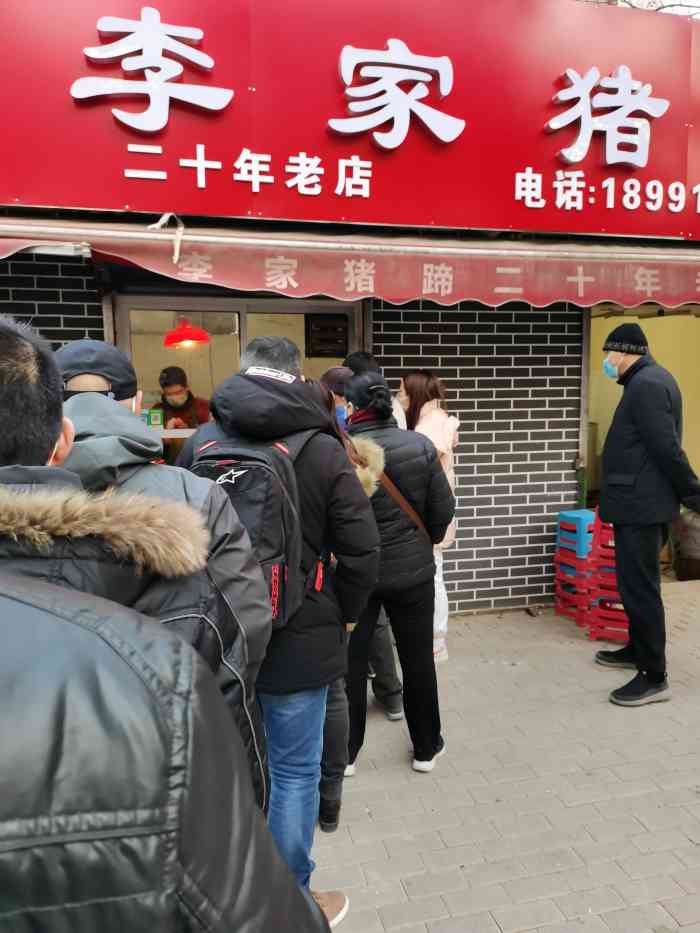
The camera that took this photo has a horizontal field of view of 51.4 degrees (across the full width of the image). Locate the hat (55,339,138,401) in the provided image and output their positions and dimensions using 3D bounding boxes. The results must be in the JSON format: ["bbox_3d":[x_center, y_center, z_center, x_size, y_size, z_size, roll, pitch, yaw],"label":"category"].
[{"bbox_3d":[-0.556,-0.216,1.615,0.180,0.140,0.270,-1,-1,-6],"label":"hat"}]

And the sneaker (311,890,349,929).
[{"bbox_3d":[-0.107,1.225,2.017,0.105,0.110,0.285,4,8,38],"label":"sneaker"}]

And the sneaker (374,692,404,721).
[{"bbox_3d":[0.176,1.071,3.397,0.100,0.110,0.270,-2,6,-12],"label":"sneaker"}]

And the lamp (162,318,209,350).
[{"bbox_3d":[-1.053,-0.862,4.700,0.300,0.200,0.300,-9,6,1],"label":"lamp"}]

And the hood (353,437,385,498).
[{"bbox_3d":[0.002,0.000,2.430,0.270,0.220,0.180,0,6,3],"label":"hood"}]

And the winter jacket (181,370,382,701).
[{"bbox_3d":[-0.194,0.165,2.000,0.550,0.840,0.390,0,6,8],"label":"winter jacket"}]

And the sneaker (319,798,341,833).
[{"bbox_3d":[-0.069,1.164,2.567,0.090,0.110,0.245,0,6,2],"label":"sneaker"}]

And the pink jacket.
[{"bbox_3d":[0.435,0.044,4.030,0.360,0.800,0.420,1,7,18],"label":"pink jacket"}]

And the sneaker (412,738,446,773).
[{"bbox_3d":[0.337,1.125,2.937,0.092,0.100,0.245,2,7,25],"label":"sneaker"}]

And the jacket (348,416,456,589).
[{"bbox_3d":[0.149,0.140,2.900,0.530,0.670,0.360,-1,6,0],"label":"jacket"}]

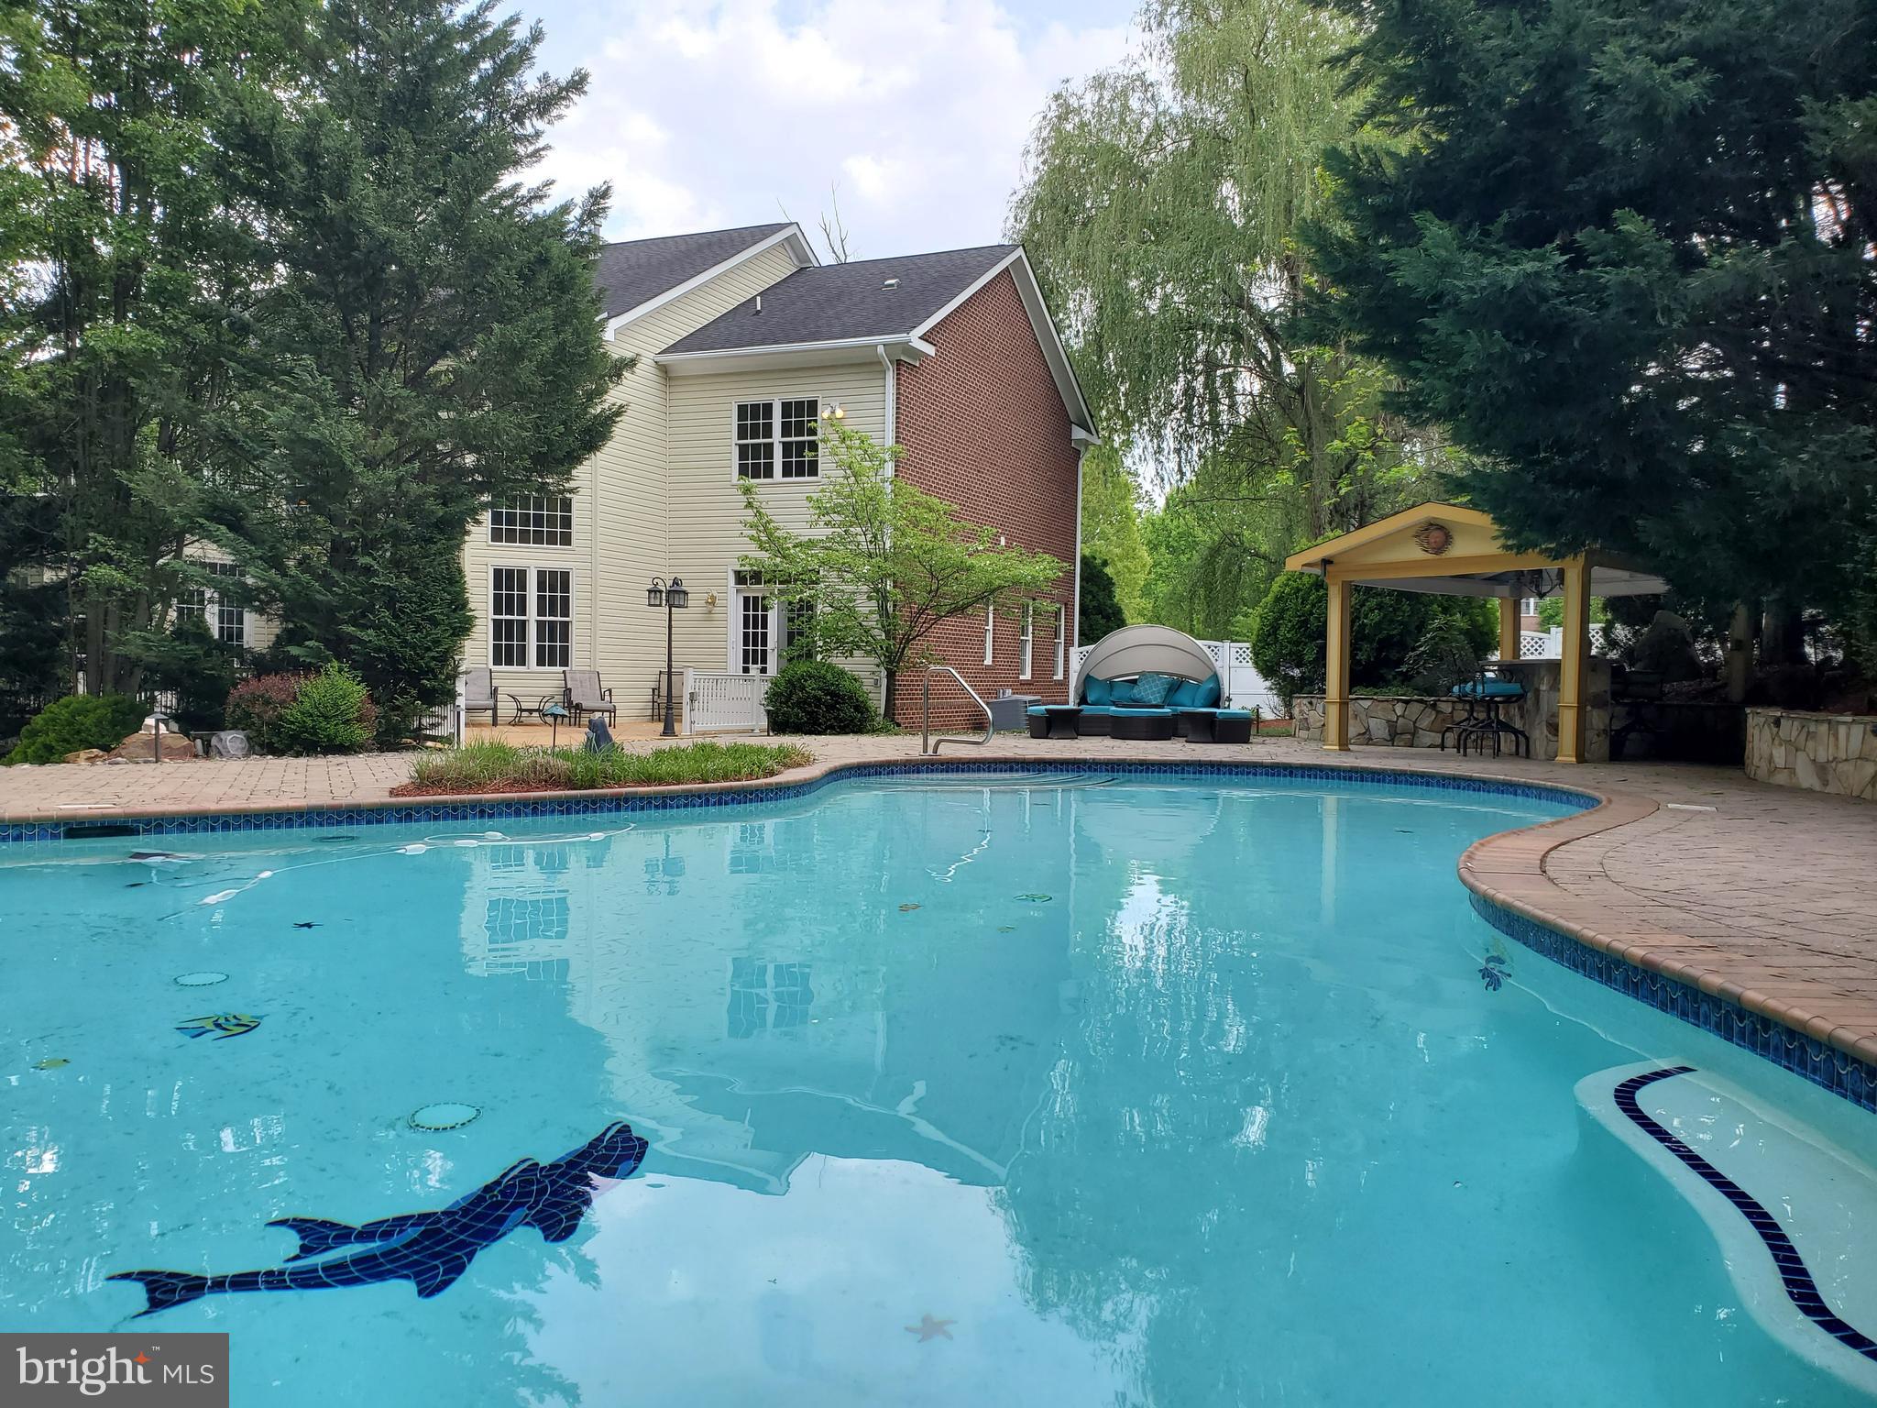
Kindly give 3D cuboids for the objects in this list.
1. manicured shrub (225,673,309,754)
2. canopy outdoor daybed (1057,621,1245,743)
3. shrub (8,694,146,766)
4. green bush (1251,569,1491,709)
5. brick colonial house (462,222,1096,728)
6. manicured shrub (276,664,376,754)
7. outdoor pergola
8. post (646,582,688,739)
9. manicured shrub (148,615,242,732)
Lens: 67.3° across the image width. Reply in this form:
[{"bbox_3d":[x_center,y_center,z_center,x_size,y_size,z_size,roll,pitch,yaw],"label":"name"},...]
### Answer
[{"bbox_3d":[-5.950,0.064,12.711,0.850,0.740,0.800,1,1,-25],"label":"manicured shrub"},{"bbox_3d":[2.830,-0.310,18.900,2.600,1.530,2.100,1,1,10],"label":"canopy outdoor daybed"},{"bbox_3d":[-6.809,0.175,11.114,1.050,0.550,1.000,1,2,-31],"label":"shrub"},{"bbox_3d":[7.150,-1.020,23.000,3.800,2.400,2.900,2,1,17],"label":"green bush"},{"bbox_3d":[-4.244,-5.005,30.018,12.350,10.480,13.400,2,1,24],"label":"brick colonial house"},{"bbox_3d":[-5.496,0.032,12.610,0.860,0.830,0.840,1,1,-24],"label":"manicured shrub"},{"bbox_3d":[7.573,-0.855,17.981,4.800,2.950,4.200,0,2,-39],"label":"outdoor pergola"},{"bbox_3d":[-3.653,-0.635,19.098,0.560,2.145,0.500,1,1,0],"label":"post"},{"bbox_3d":[-8.664,-0.317,16.406,1.000,1.360,1.000,1,1,-28],"label":"manicured shrub"}]

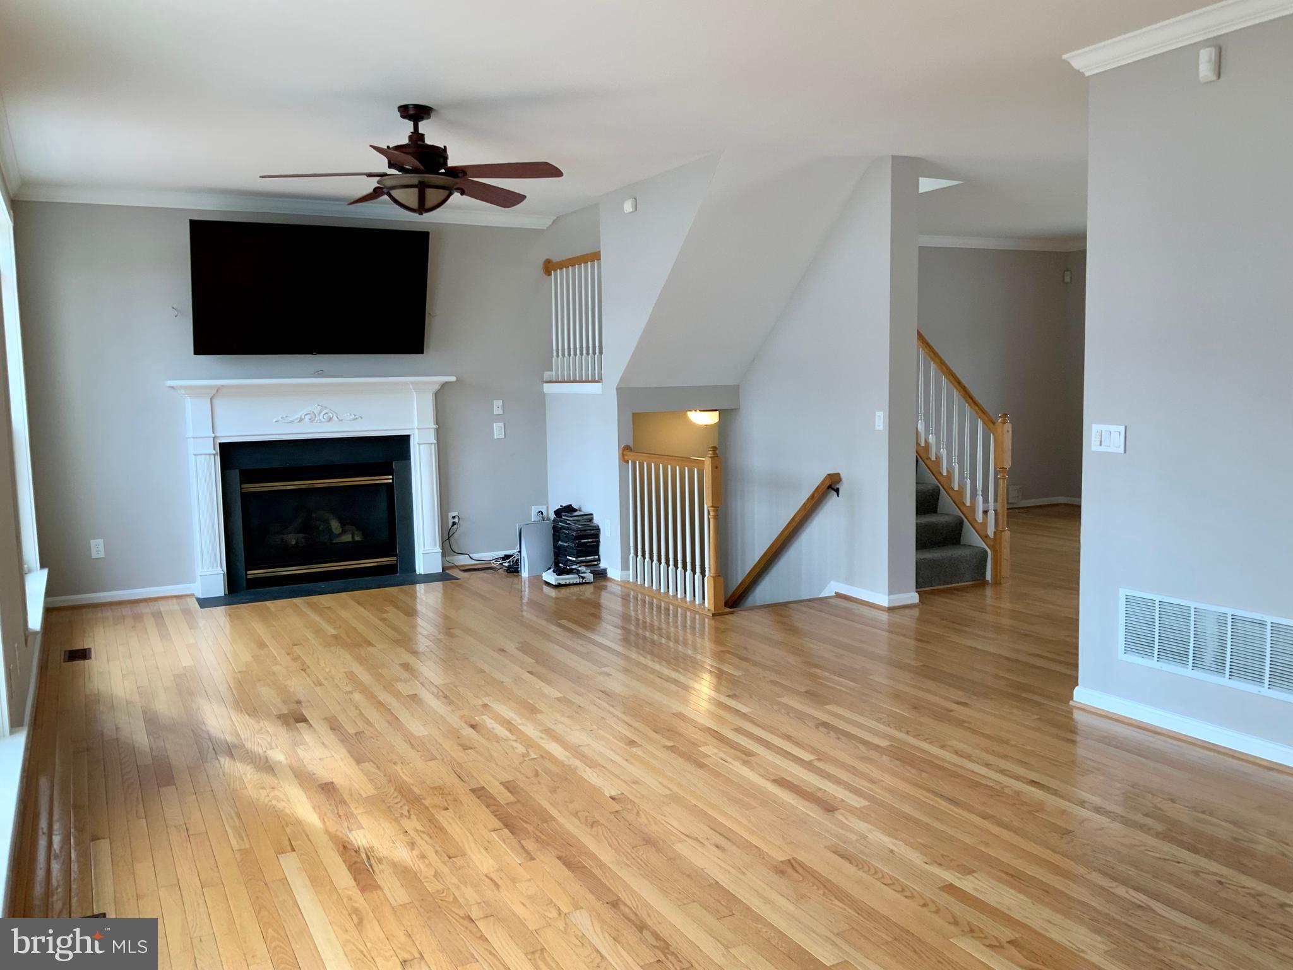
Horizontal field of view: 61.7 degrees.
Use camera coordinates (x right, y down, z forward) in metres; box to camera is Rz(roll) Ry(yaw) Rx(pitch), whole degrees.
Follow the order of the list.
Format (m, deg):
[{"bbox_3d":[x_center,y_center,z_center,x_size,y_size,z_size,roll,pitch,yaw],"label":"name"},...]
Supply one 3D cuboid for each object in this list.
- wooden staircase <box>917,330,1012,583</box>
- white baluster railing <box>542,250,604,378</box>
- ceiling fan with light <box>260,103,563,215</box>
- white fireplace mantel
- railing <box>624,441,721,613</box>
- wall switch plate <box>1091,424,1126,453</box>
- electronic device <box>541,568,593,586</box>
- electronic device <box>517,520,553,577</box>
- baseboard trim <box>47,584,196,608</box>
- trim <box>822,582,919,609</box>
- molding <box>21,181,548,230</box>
[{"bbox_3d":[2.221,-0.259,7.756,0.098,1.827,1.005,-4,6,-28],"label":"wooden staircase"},{"bbox_3d":[-0.539,-1.272,8.240,0.084,0.962,1.054,-4,6,-28],"label":"white baluster railing"},{"bbox_3d":[-1.111,-1.561,5.237,1.433,0.497,1.433,-4,6,-28],"label":"ceiling fan with light"},{"bbox_3d":[-2.352,-0.016,7.862,1.985,1.490,0.211,-4,6,-28],"label":"white fireplace mantel"},{"bbox_3d":[0.148,0.233,7.181,0.107,1.028,1.250,-4,6,-28],"label":"railing"},{"bbox_3d":[1.897,-0.190,4.457,0.008,0.114,0.160,-4,6,-28],"label":"wall switch plate"},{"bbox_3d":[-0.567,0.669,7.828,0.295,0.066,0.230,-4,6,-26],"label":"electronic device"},{"bbox_3d":[-0.839,0.478,8.172,0.104,0.394,0.260,3,7,40],"label":"electronic device"},{"bbox_3d":[-3.572,0.759,7.388,0.941,0.079,0.021,-4,6,-28],"label":"baseboard trim"},{"bbox_3d":[1.444,0.696,7.040,0.281,0.084,0.696,-4,6,-28],"label":"trim"},{"bbox_3d":[-2.385,-1.974,7.754,3.718,0.094,0.087,-4,6,-28],"label":"molding"}]

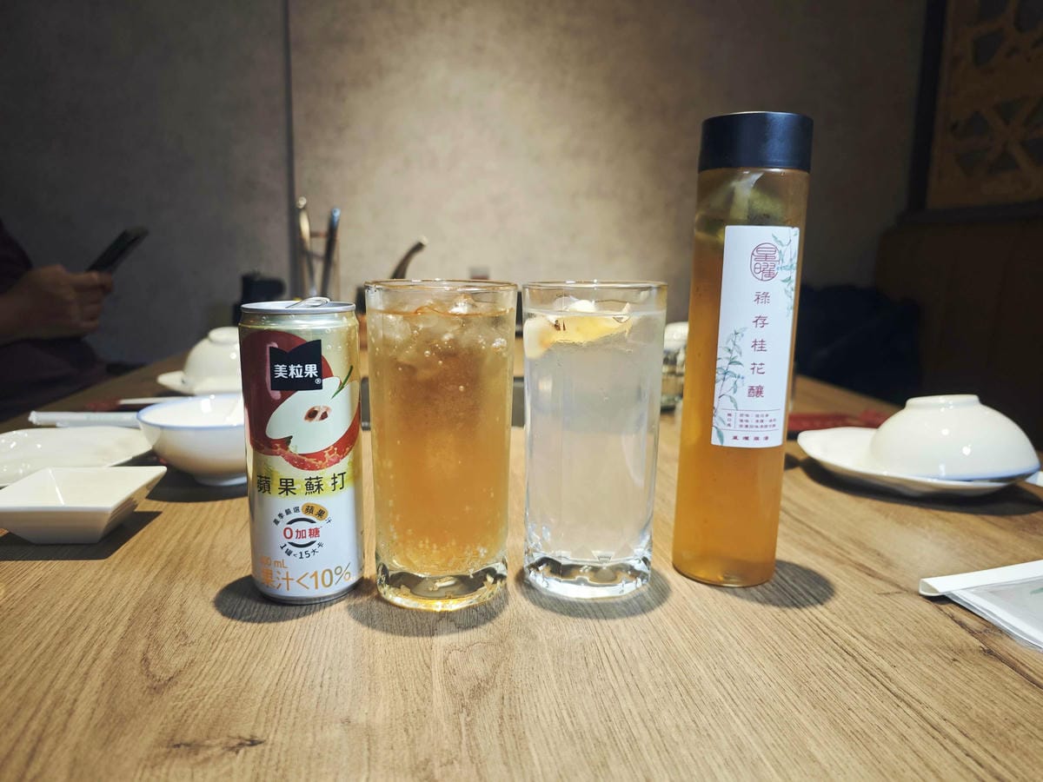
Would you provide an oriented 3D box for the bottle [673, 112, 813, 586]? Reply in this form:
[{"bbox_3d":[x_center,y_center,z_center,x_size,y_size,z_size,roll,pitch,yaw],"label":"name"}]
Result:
[{"bbox_3d":[0.115,-0.018,0.368,0.055,0.236,0.055,1,11,0],"label":"bottle"}]

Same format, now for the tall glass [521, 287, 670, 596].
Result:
[{"bbox_3d":[0.037,0.022,0.367,0.073,0.155,0.073,1,11,0],"label":"tall glass"}]

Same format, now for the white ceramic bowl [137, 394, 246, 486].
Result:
[{"bbox_3d":[-0.223,0.040,0.531,0.120,0.051,0.120,1,11,0],"label":"white ceramic bowl"}]

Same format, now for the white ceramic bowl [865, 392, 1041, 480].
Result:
[{"bbox_3d":[0.327,0.032,0.537,0.117,0.050,0.117,-7,5,2],"label":"white ceramic bowl"}]

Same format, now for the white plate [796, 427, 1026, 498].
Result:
[{"bbox_3d":[0.305,0.059,0.553,0.163,0.023,0.163,1,11,0],"label":"white plate"}]

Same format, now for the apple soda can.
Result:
[{"bbox_3d":[-0.110,0.029,0.352,0.057,0.144,0.057,-2,11,-14],"label":"apple soda can"}]

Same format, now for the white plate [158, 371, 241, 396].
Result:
[{"bbox_3d":[-0.358,-0.009,0.852,0.163,0.023,0.163,1,11,0],"label":"white plate"}]

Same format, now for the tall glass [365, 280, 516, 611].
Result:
[{"bbox_3d":[-0.040,0.025,0.351,0.073,0.155,0.073,1,11,0],"label":"tall glass"}]

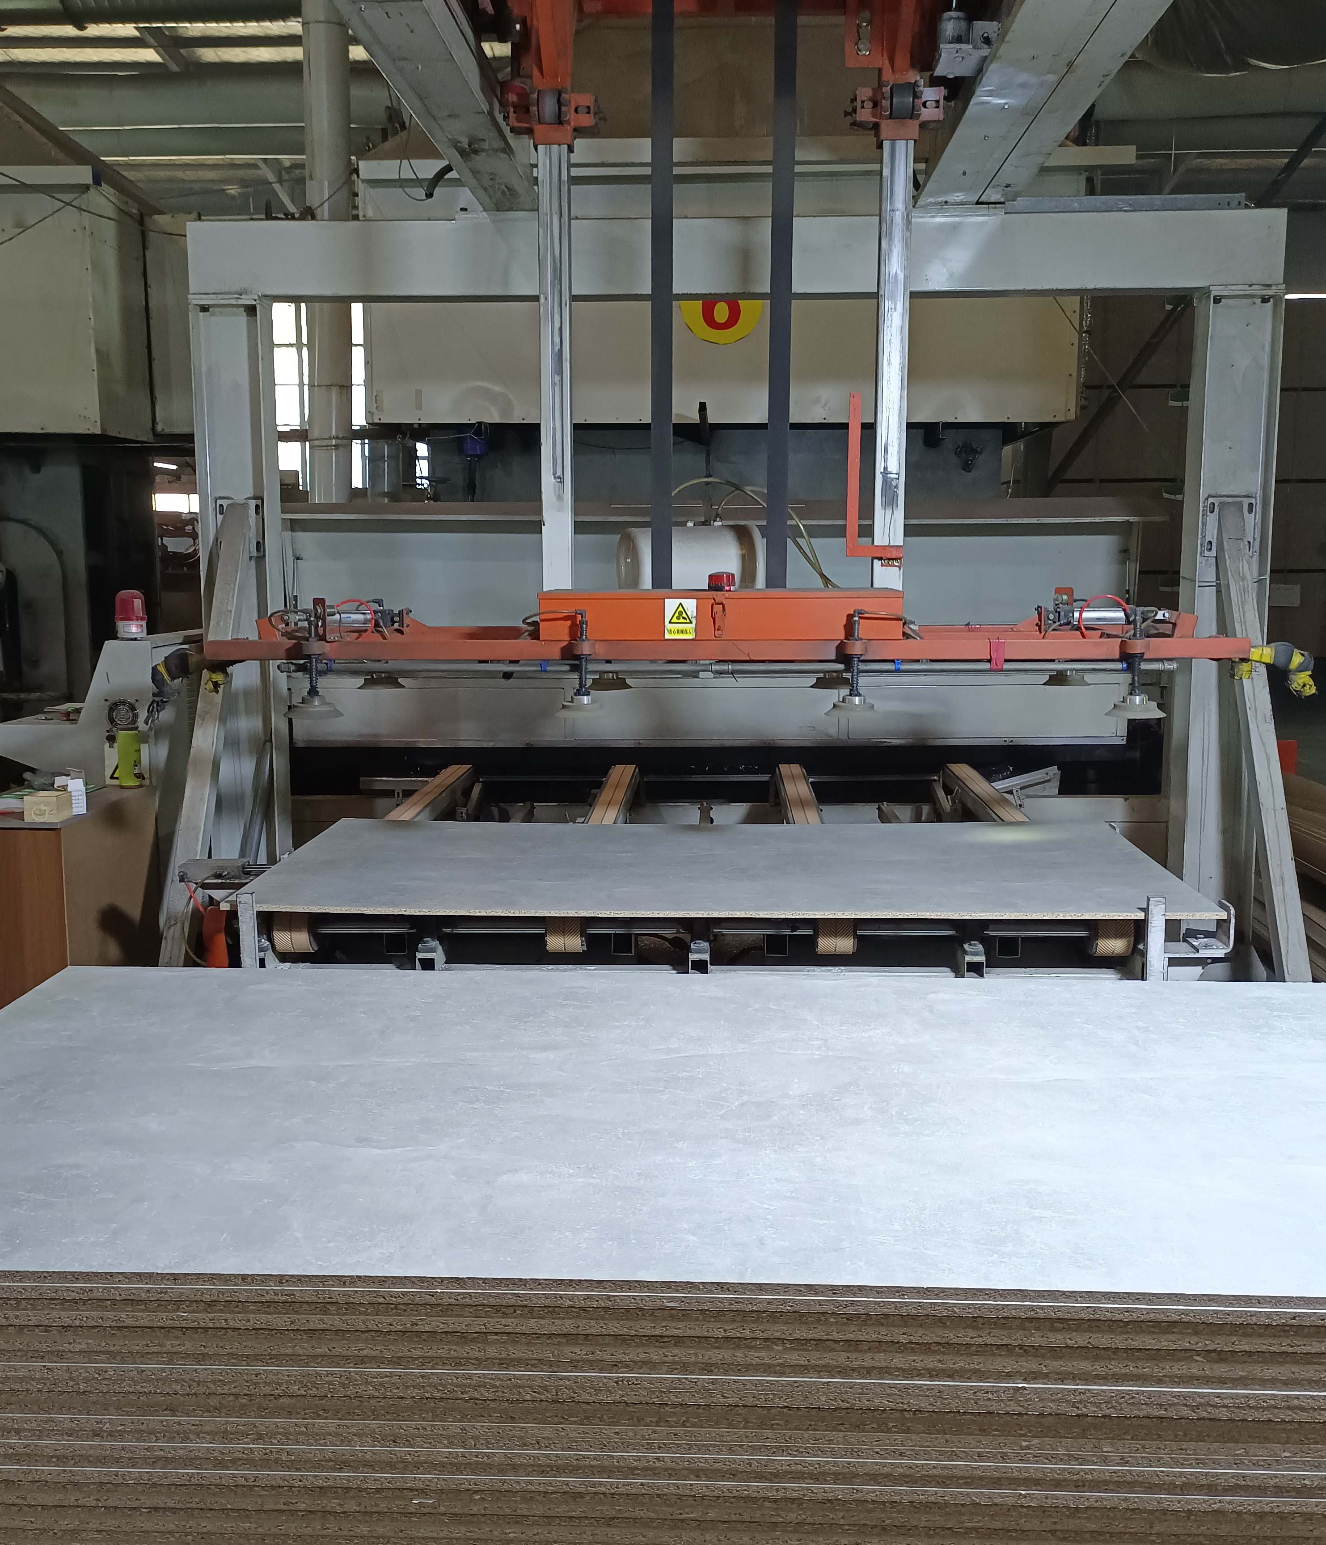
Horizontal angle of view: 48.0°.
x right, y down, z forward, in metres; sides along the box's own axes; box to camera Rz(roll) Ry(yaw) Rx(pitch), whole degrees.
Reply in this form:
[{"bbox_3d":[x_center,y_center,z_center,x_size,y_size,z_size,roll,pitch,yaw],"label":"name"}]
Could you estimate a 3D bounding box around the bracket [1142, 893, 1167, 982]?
[{"bbox_3d":[1.179,0.413,3.578,0.050,0.233,0.050,0,9,3],"label":"bracket"}]

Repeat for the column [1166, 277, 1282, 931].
[{"bbox_3d":[1.989,-0.478,5.295,0.248,2.360,0.180,0,9,3],"label":"column"}]

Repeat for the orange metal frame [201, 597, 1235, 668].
[{"bbox_3d":[0.154,-0.393,3.963,2.535,0.145,0.720,0,9,3],"label":"orange metal frame"}]

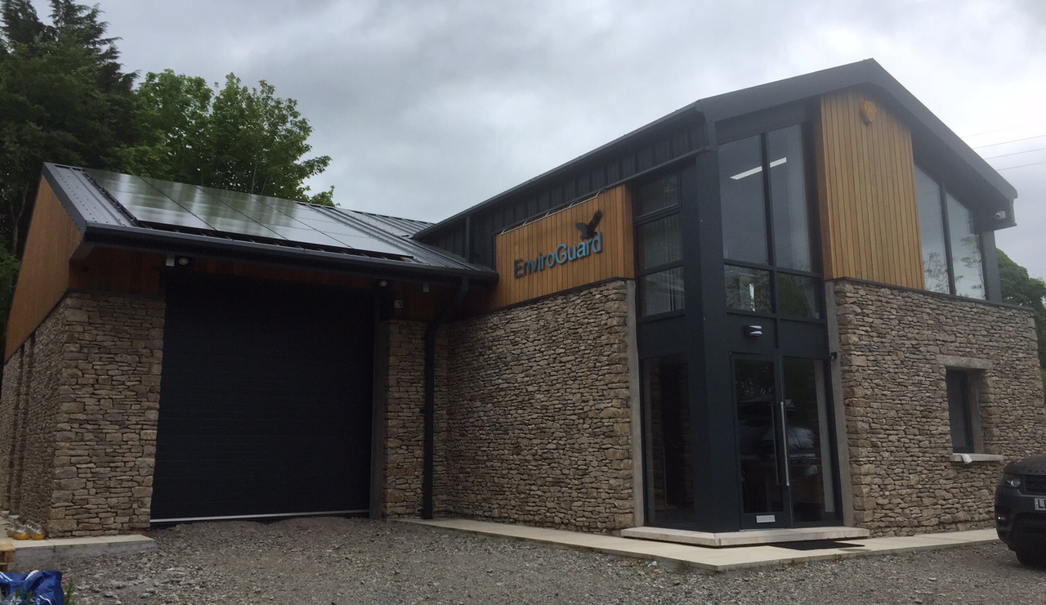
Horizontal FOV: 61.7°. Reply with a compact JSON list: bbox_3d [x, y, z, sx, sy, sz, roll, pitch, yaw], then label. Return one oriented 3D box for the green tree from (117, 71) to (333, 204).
[{"bbox_3d":[-11.505,-1.845,32.767,8.500,14.500,8.000,6,-12,-33],"label":"green tree"}]

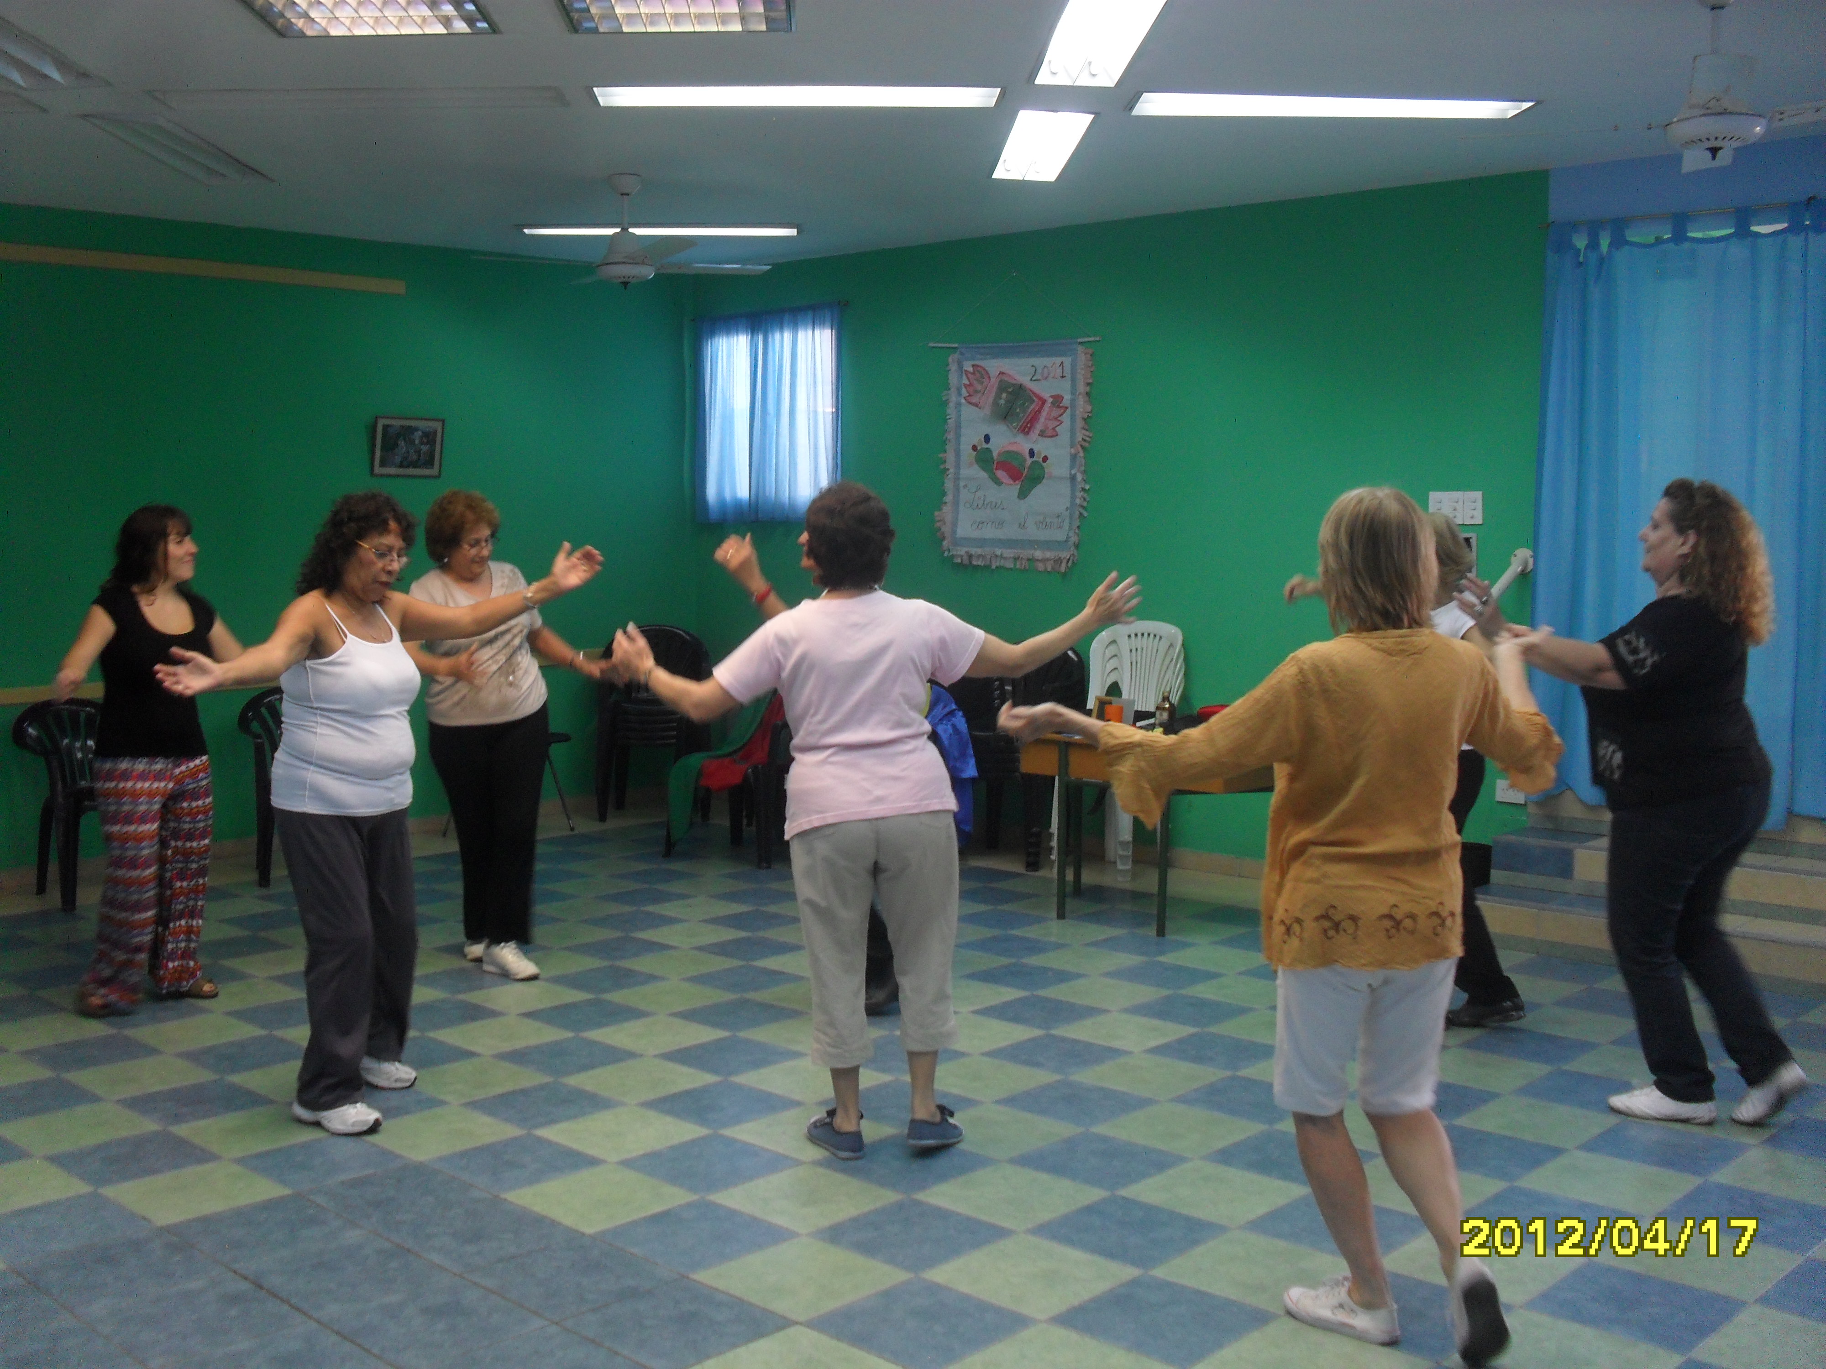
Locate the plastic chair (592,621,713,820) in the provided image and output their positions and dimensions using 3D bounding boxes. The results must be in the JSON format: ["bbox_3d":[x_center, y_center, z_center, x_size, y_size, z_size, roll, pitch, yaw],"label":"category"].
[{"bbox_3d":[-1.375,0.201,9.801,0.570,1.010,0.600,0,4,-7],"label":"plastic chair"}]

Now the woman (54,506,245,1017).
[{"bbox_3d":[-2.440,0.219,5.950,0.600,1.580,0.450,-3,5,-37],"label":"woman"}]

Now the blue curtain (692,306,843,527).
[{"bbox_3d":[-0.758,-1.381,9.552,1.010,1.080,0.100,4,5,37],"label":"blue curtain"}]

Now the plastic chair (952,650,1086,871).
[{"bbox_3d":[0.455,0.321,8.465,0.570,0.990,0.600,4,5,37],"label":"plastic chair"}]

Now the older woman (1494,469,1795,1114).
[{"bbox_3d":[1.838,0.293,4.692,0.760,1.609,0.500,2,5,25],"label":"older woman"}]

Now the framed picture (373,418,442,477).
[{"bbox_3d":[-2.483,-1.174,9.145,0.030,0.290,0.390,10,9,42],"label":"framed picture"}]

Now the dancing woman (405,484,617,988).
[{"bbox_3d":[-1.420,0.169,6.350,0.740,1.630,0.500,-2,5,-30],"label":"dancing woman"}]

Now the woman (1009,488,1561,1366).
[{"bbox_3d":[0.720,0.416,3.560,1.020,1.570,0.620,1,4,6],"label":"woman"}]

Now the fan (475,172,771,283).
[{"bbox_3d":[-1.099,-1.740,7.066,1.220,0.422,1.220,-2,5,-23],"label":"fan"}]

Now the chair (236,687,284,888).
[{"bbox_3d":[-2.579,0.422,8.002,0.580,0.810,0.560,-2,5,-33],"label":"chair"}]

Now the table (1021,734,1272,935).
[{"bbox_3d":[0.975,0.564,7.300,0.970,0.720,0.600,4,6,42],"label":"table"}]

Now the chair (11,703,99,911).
[{"bbox_3d":[-3.350,0.469,7.720,0.560,0.810,0.560,-4,6,-45],"label":"chair"}]

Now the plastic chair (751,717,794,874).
[{"bbox_3d":[-0.403,0.409,8.472,0.570,0.800,0.560,2,4,17],"label":"plastic chair"}]

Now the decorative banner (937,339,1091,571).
[{"bbox_3d":[0.463,-1.080,8.702,0.860,1.050,0.040,4,5,37],"label":"decorative banner"}]

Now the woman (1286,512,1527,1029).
[{"bbox_3d":[1.530,0.253,5.780,0.720,1.570,0.550,-1,4,-15],"label":"woman"}]

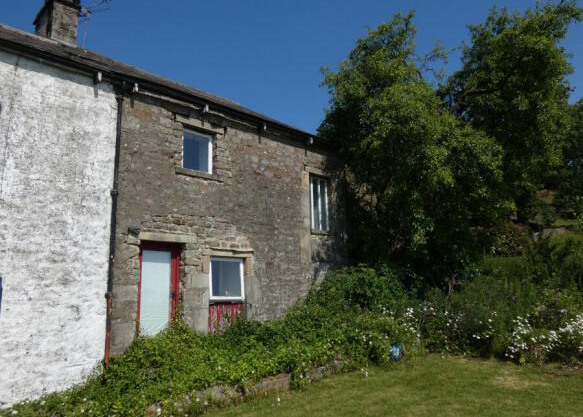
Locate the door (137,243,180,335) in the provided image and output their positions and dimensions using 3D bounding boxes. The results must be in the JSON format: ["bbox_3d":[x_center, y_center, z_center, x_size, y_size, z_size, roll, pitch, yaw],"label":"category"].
[{"bbox_3d":[-2.485,1.635,8.846,0.912,2.000,0.100,9,-15,-44],"label":"door"}]

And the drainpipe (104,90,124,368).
[{"bbox_3d":[-3.077,0.244,8.201,0.096,4.912,0.100,9,-15,-44],"label":"drainpipe"}]

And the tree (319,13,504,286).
[{"bbox_3d":[3.091,-1.188,12.097,4.600,7.600,4.300,-4,-11,14],"label":"tree"}]

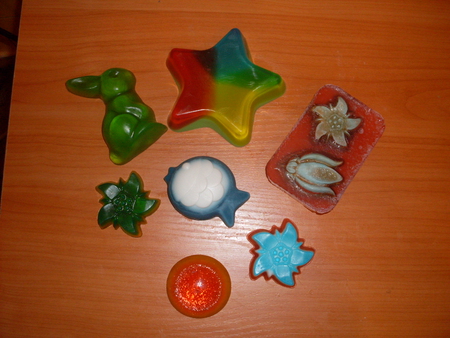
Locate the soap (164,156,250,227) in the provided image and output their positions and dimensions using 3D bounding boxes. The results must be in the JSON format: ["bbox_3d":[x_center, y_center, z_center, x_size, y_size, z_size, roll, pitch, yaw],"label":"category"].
[{"bbox_3d":[-0.015,0.016,0.397,0.070,0.020,0.051,24,82,3],"label":"soap"}]

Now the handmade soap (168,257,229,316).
[{"bbox_3d":[-0.021,0.092,0.385,0.051,0.022,0.049,0,82,0],"label":"handmade soap"}]

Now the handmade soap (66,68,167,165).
[{"bbox_3d":[-0.091,-0.052,0.406,0.058,0.021,0.085,-38,84,-5],"label":"handmade soap"}]

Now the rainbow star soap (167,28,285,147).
[{"bbox_3d":[-0.001,-0.069,0.406,0.102,0.028,0.095,11,82,1],"label":"rainbow star soap"}]

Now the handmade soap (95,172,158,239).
[{"bbox_3d":[-0.081,0.027,0.398,0.053,0.014,0.052,20,82,3],"label":"handmade soap"}]

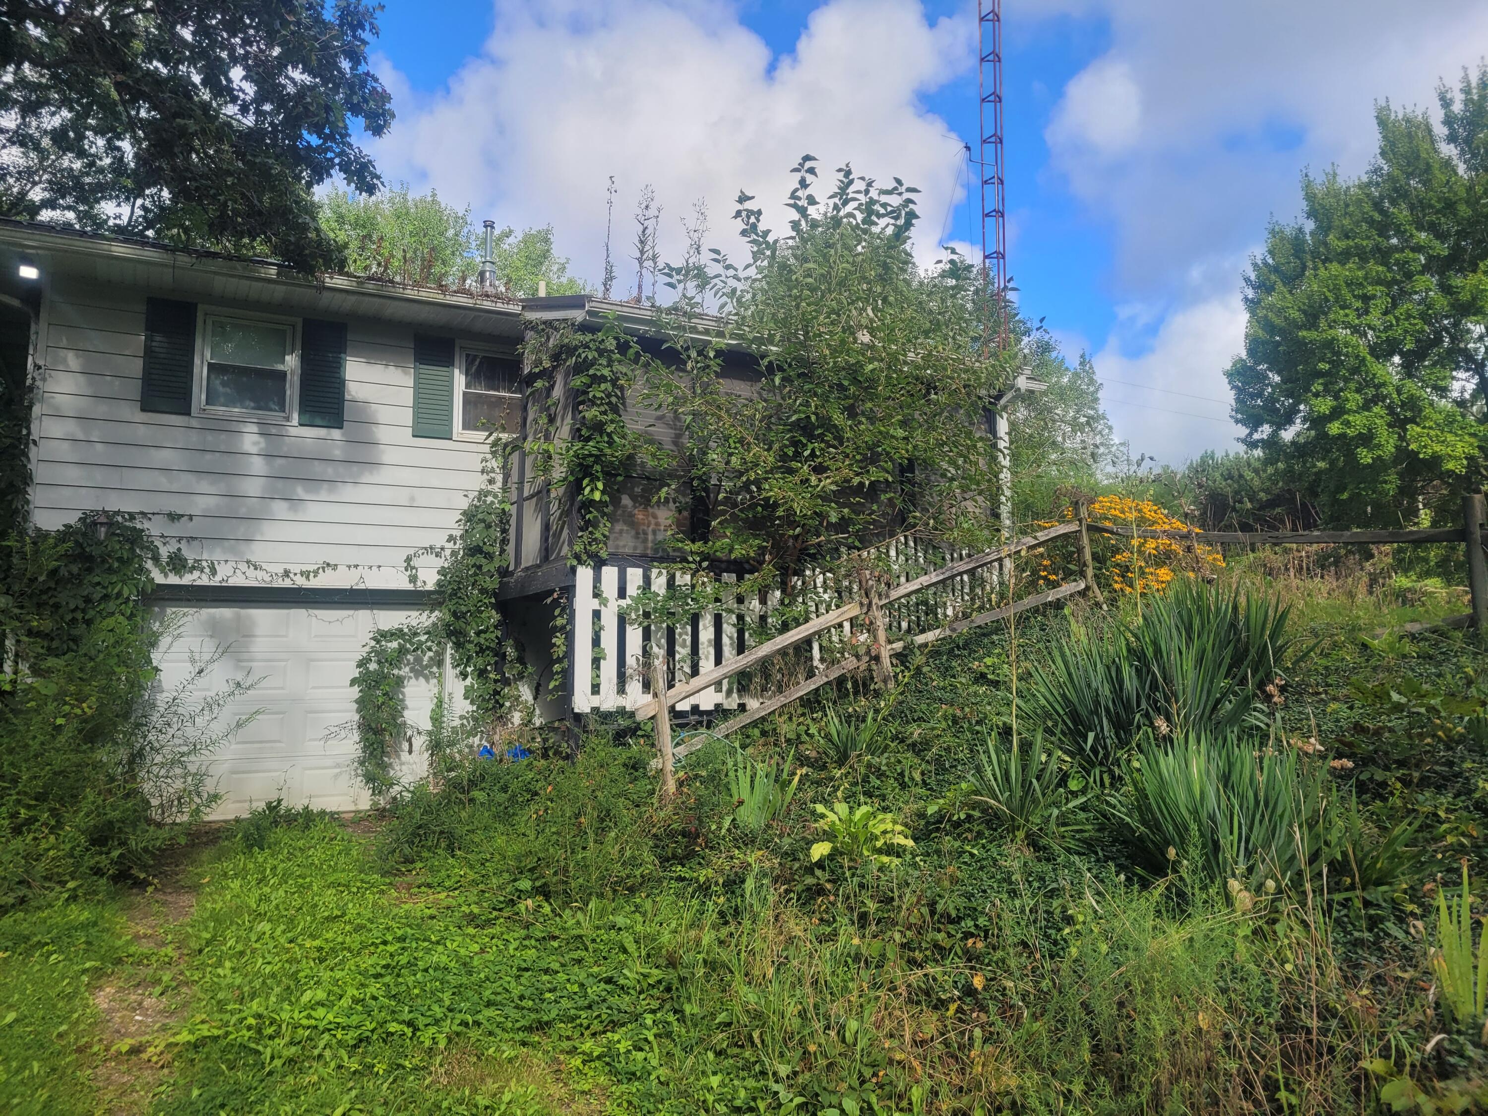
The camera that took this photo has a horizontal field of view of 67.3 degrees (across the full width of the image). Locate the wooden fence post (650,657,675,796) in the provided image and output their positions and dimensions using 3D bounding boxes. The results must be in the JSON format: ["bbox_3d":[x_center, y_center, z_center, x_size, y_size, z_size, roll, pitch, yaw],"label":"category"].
[{"bbox_3d":[-0.635,1.327,8.845,0.115,1.062,0.115,-3,-5,-27],"label":"wooden fence post"}]

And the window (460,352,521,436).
[{"bbox_3d":[-2.611,-1.709,11.797,0.760,0.926,0.100,3,-6,-27],"label":"window"}]

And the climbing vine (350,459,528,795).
[{"bbox_3d":[-2.996,0.630,11.116,1.680,3.316,0.450,3,-6,-27],"label":"climbing vine"}]

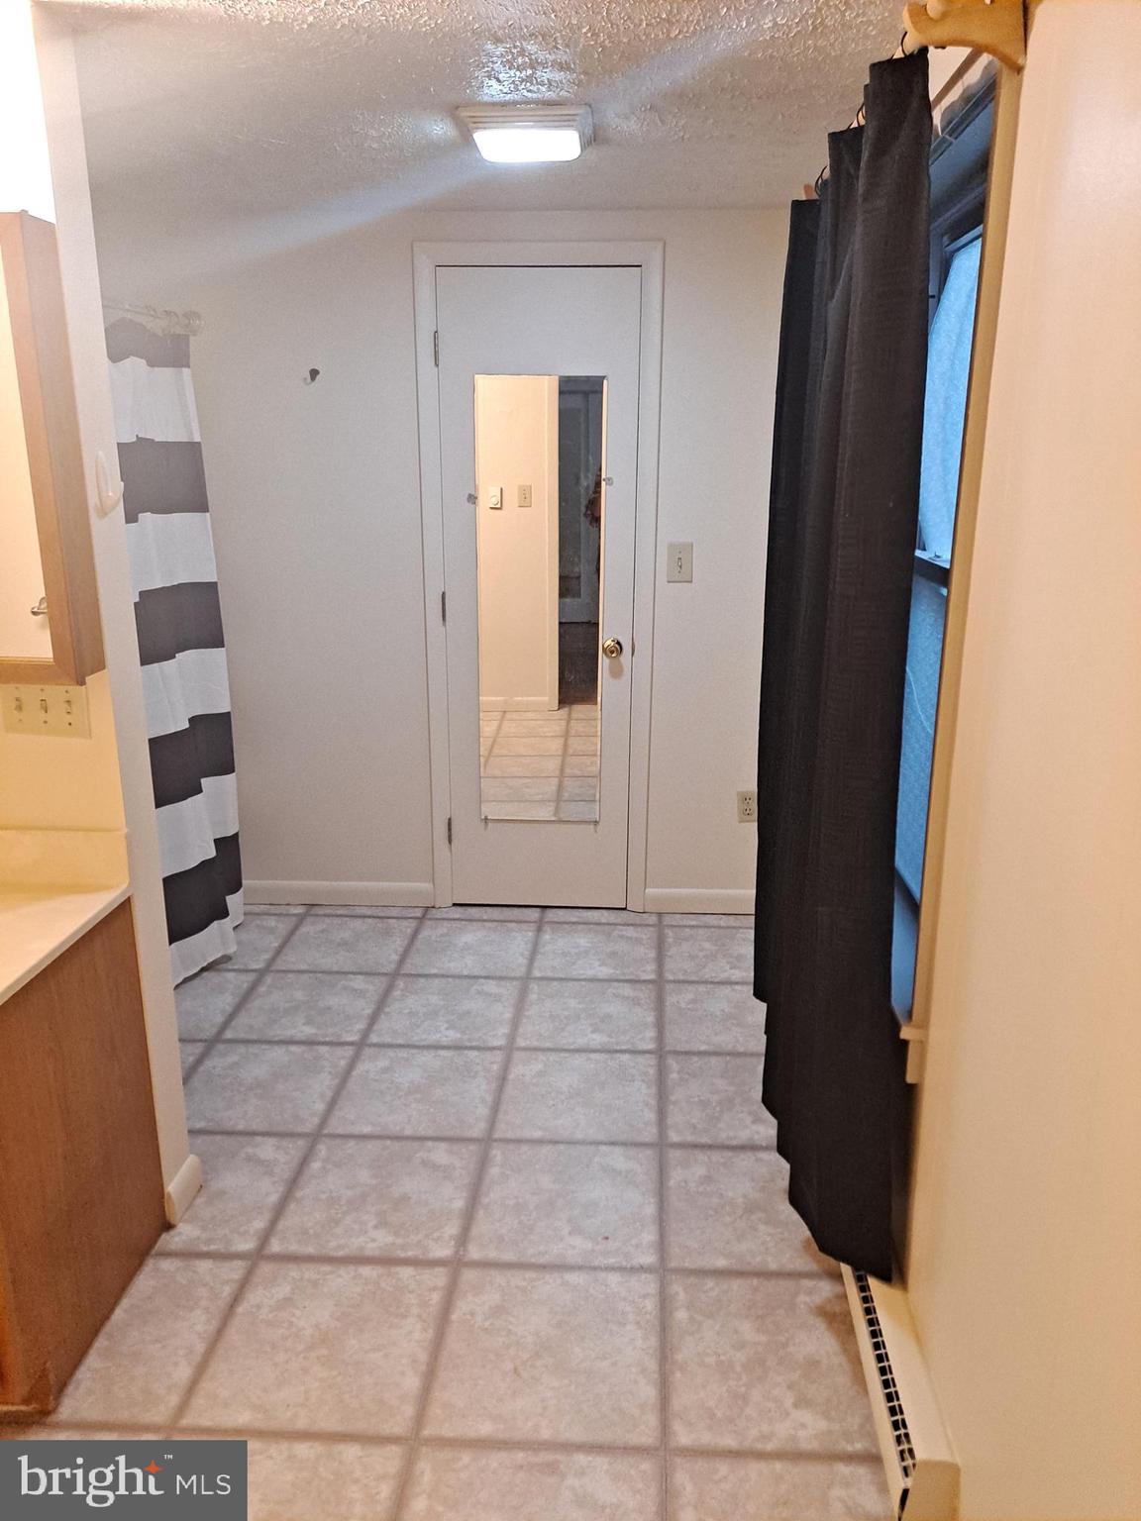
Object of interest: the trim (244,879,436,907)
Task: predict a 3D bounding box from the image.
[{"bbox_3d":[-0.822,0.468,3.818,0.700,0.088,0.014,1,16,1],"label":"trim"}]

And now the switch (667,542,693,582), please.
[{"bbox_3d":[0.346,-0.622,3.463,0.081,0.124,0.014,1,16,1],"label":"switch"}]

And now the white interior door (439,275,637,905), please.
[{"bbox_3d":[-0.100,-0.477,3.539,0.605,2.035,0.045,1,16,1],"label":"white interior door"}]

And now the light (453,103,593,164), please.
[{"bbox_3d":[-0.083,-1.312,2.321,0.270,0.055,0.285,2,16,4],"label":"light"}]

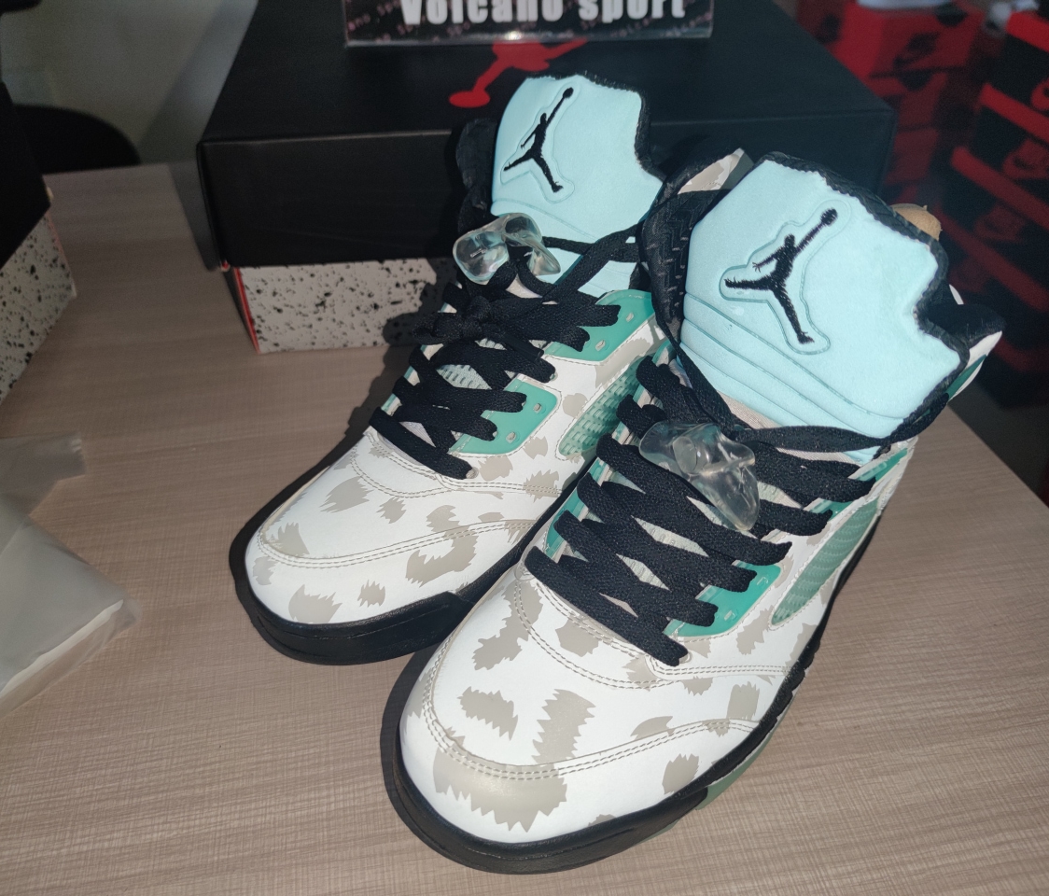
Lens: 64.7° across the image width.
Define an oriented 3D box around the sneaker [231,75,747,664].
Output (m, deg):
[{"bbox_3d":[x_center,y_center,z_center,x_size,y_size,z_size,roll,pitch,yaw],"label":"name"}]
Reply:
[{"bbox_3d":[-0.009,-0.057,0.363,0.114,0.180,0.302,28,50,26],"label":"sneaker"}]

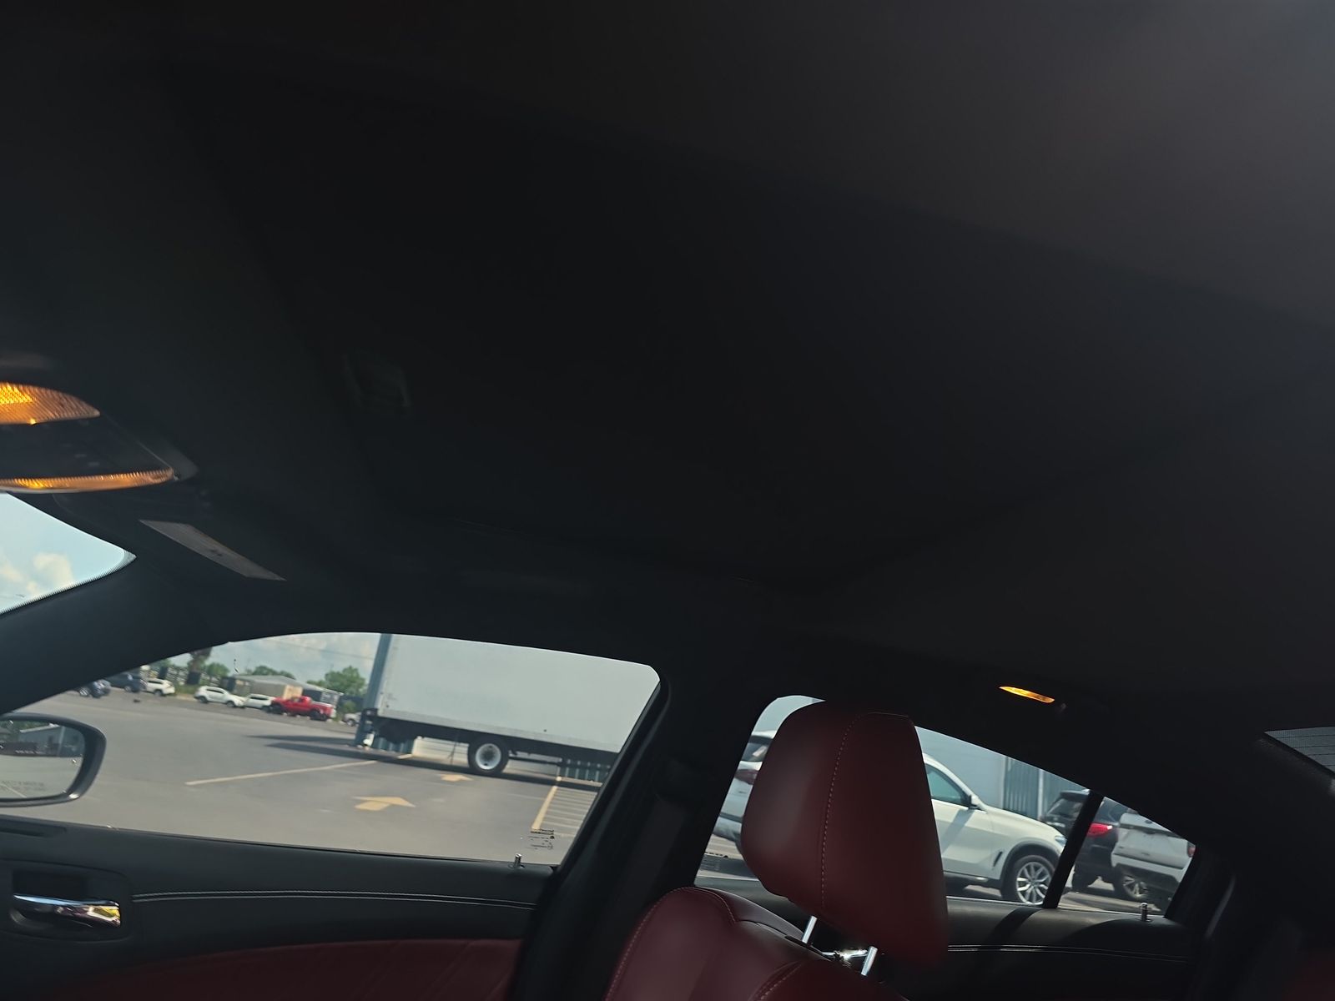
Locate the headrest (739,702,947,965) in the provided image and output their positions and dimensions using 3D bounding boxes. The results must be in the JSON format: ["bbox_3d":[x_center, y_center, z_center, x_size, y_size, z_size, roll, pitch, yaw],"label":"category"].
[{"bbox_3d":[0.198,0.347,0.987,0.168,0.215,0.275,20,-17,-5],"label":"headrest"}]

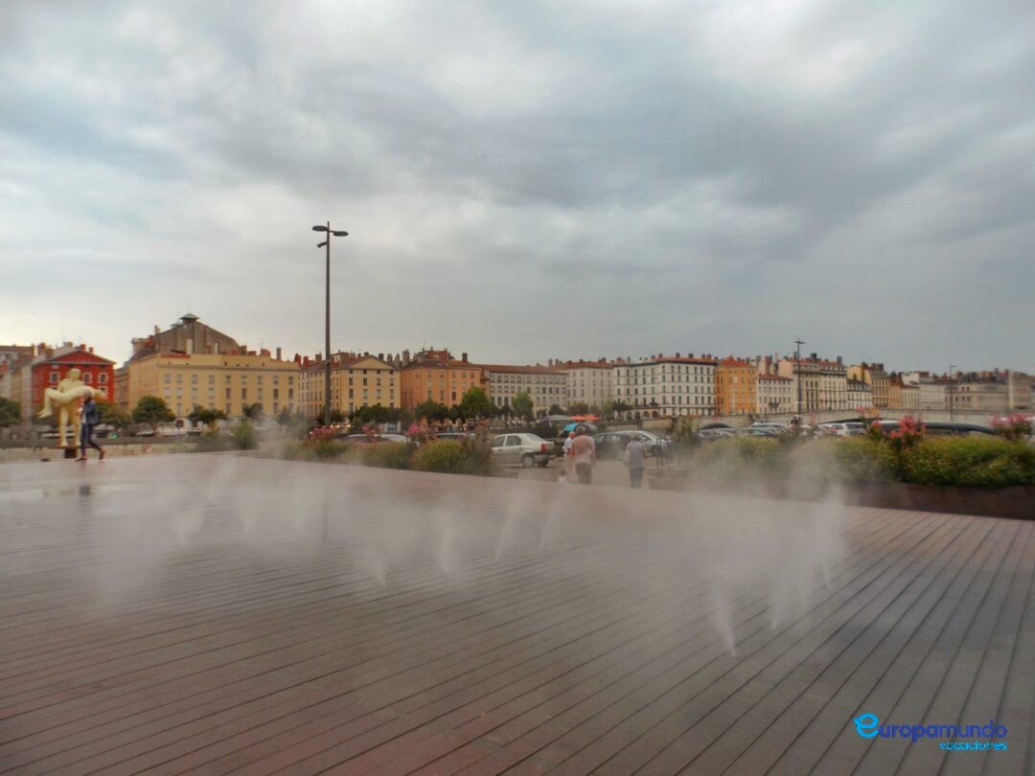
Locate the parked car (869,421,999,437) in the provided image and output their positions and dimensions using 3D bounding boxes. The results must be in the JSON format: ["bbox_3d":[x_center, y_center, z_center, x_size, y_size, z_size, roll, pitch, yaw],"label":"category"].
[{"bbox_3d":[13.100,1.750,23.500,4.400,1.520,1.800,-2,-2,32],"label":"parked car"}]

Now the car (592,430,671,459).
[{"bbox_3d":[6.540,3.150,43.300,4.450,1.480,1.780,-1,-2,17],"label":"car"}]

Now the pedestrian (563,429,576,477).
[{"bbox_3d":[1.795,2.276,25.977,0.380,1.700,0.520,1,-2,-44],"label":"pedestrian"}]

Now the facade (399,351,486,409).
[{"bbox_3d":[-24.300,0.500,248.000,22.000,22.000,15.000,1,-2,-30],"label":"facade"}]

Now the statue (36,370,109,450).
[{"bbox_3d":[-13.628,0.631,23.800,1.920,2.450,0.850,1,-2,-31],"label":"statue"}]

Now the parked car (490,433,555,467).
[{"bbox_3d":[-0.300,2.950,37.200,4.250,1.530,1.740,-2,-2,32],"label":"parked car"}]

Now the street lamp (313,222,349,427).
[{"bbox_3d":[-8.500,-1.791,35.000,0.650,11.000,1.600,-2,-2,36],"label":"street lamp"}]

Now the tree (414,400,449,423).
[{"bbox_3d":[-23.942,7.223,217.000,8.300,7.000,8.000,1,-2,-30],"label":"tree"}]

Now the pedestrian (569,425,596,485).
[{"bbox_3d":[1.638,1.812,19.376,0.580,1.750,0.380,0,-2,3],"label":"pedestrian"}]

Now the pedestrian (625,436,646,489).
[{"bbox_3d":[3.030,2.029,19.878,0.540,1.630,0.380,0,-2,6],"label":"pedestrian"}]

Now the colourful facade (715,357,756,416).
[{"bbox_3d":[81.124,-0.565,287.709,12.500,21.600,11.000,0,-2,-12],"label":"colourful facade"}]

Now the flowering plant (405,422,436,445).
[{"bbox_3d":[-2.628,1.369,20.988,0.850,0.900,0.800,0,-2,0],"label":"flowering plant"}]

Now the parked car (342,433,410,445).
[{"bbox_3d":[-6.368,2.887,35.980,4.200,1.470,1.750,-1,-2,33],"label":"parked car"}]

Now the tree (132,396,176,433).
[{"bbox_3d":[-85.612,5.978,183.000,8.400,8.900,8.400,1,-2,-30],"label":"tree"}]

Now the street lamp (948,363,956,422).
[{"bbox_3d":[75.472,1.104,134.856,1.400,10.700,0.350,0,-2,18],"label":"street lamp"}]

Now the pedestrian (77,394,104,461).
[{"bbox_3d":[-11.436,1.059,20.776,0.680,1.770,0.520,1,-2,-21],"label":"pedestrian"}]

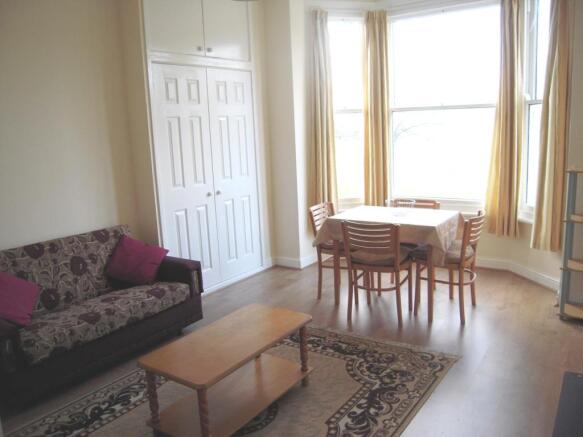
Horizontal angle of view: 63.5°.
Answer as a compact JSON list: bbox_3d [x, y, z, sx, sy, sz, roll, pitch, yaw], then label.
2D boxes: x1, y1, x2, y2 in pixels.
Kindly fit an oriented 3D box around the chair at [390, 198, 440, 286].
[{"bbox_3d":[1.186,0.216,4.550,0.450,0.800,0.450,4,12,30],"label":"chair"}]

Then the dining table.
[{"bbox_3d":[0.889,0.343,4.053,0.970,0.760,0.770,5,13,35],"label":"dining table"}]

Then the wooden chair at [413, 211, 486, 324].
[{"bbox_3d":[1.251,0.360,3.734,0.460,0.810,0.460,4,13,33],"label":"wooden chair"}]

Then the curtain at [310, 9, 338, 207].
[{"bbox_3d":[0.369,-0.980,5.111,0.310,2.360,0.150,-3,11,-1],"label":"curtain"}]

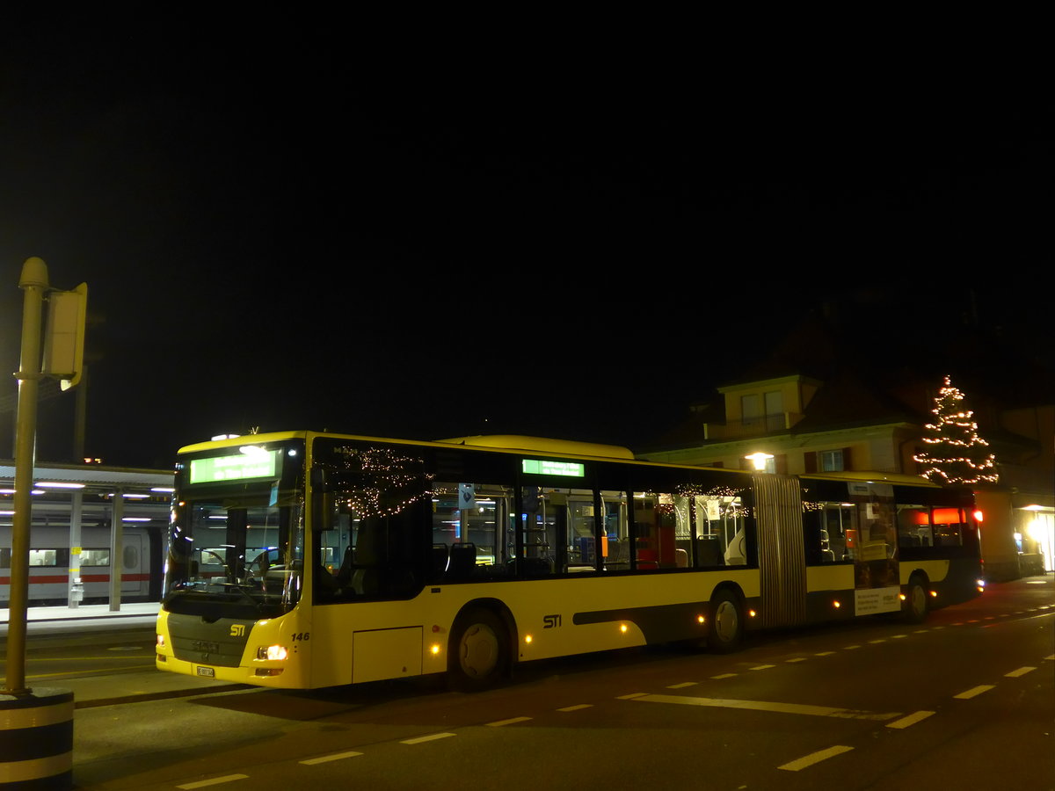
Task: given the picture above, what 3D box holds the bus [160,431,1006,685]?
[{"bbox_3d":[2.850,2.481,16.781,2.550,3.020,17.980,-9,-11,42],"label":"bus"}]

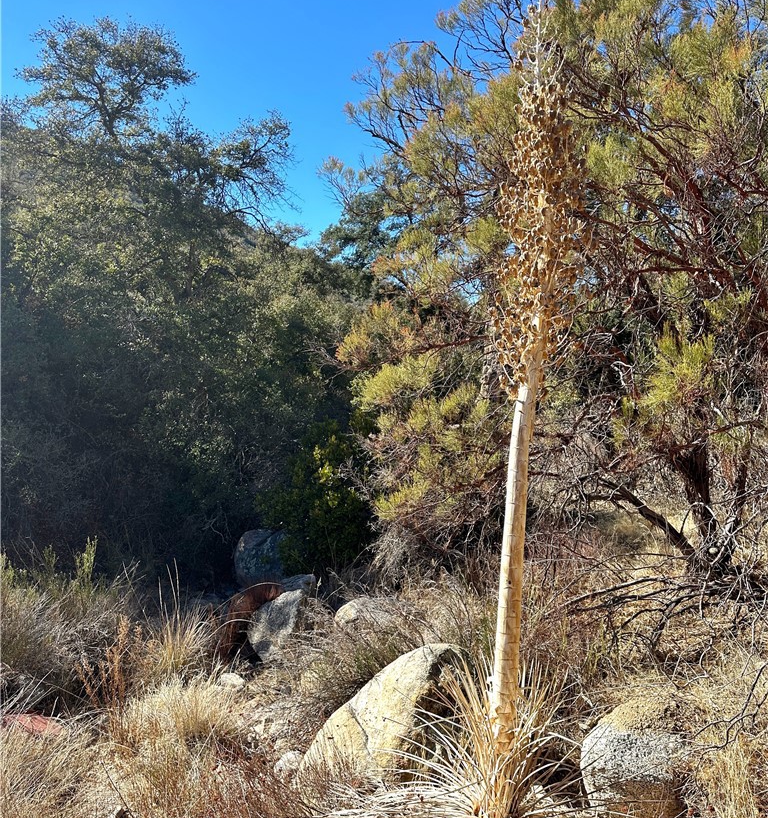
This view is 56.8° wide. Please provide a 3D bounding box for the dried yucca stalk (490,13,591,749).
[{"bbox_3d":[0.598,-0.107,2.750,0.375,2.860,0.360,3,0,0],"label":"dried yucca stalk"}]

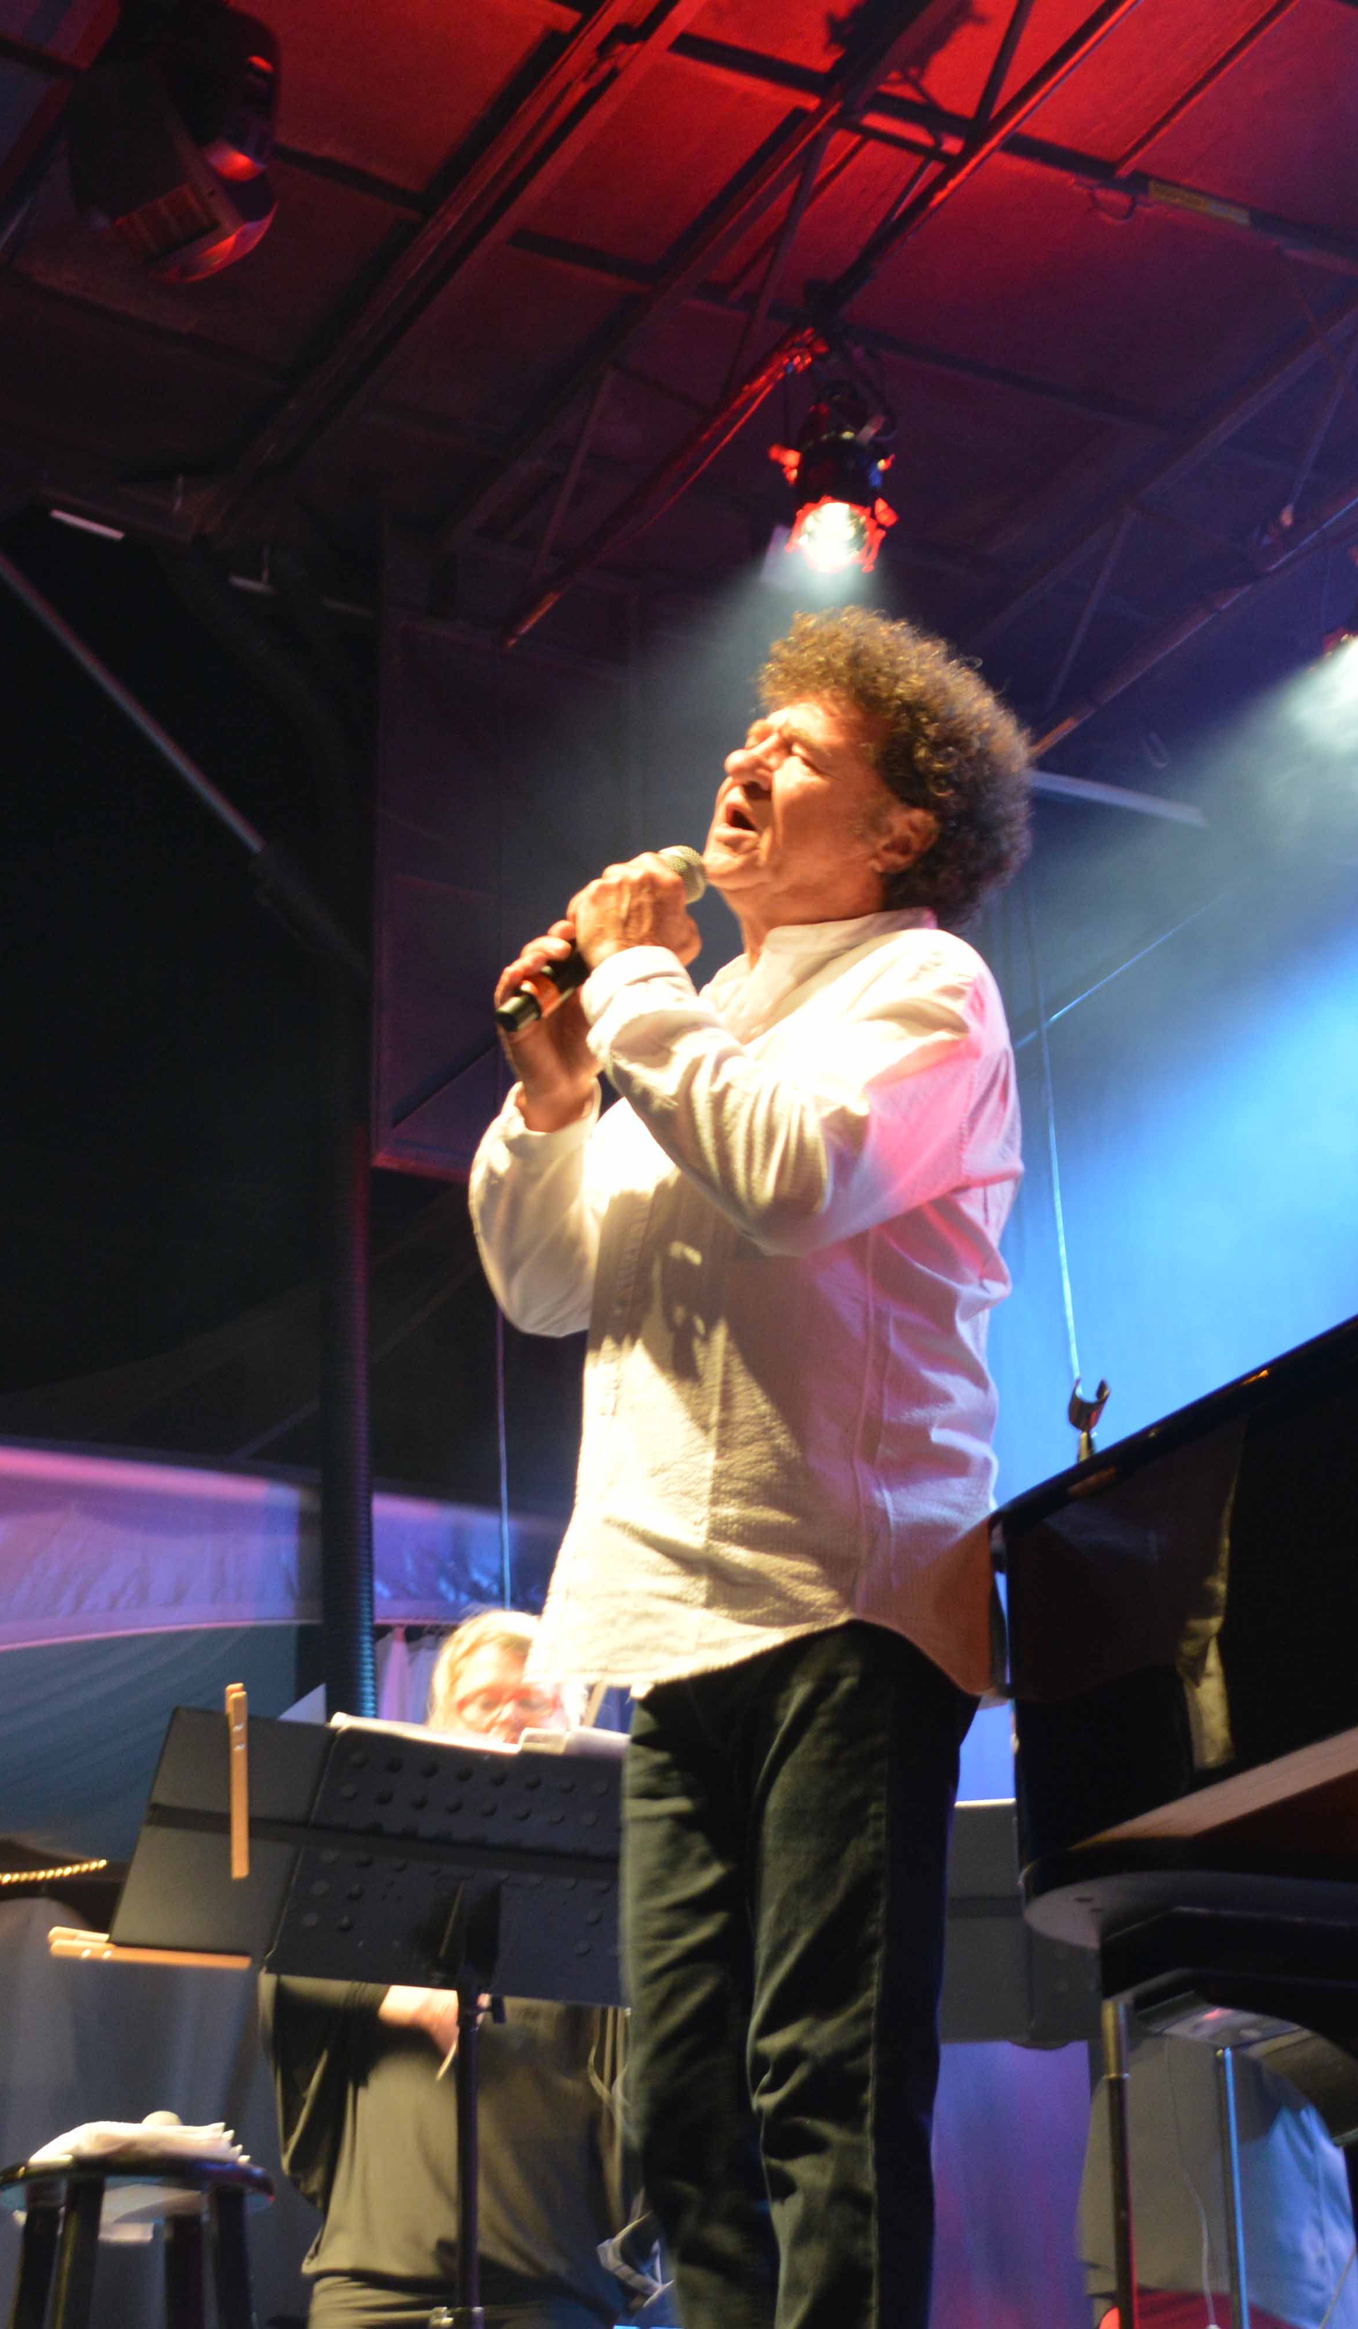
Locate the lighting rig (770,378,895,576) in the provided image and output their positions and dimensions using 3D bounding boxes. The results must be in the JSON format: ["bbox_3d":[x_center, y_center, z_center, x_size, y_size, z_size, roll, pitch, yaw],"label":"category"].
[{"bbox_3d":[0.311,-1.400,8.950,0.270,0.540,0.280,-4,-51,8],"label":"lighting rig"}]

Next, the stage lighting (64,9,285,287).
[{"bbox_3d":[-0.907,-1.873,7.900,0.380,0.520,0.340,4,-18,-19],"label":"stage lighting"}]

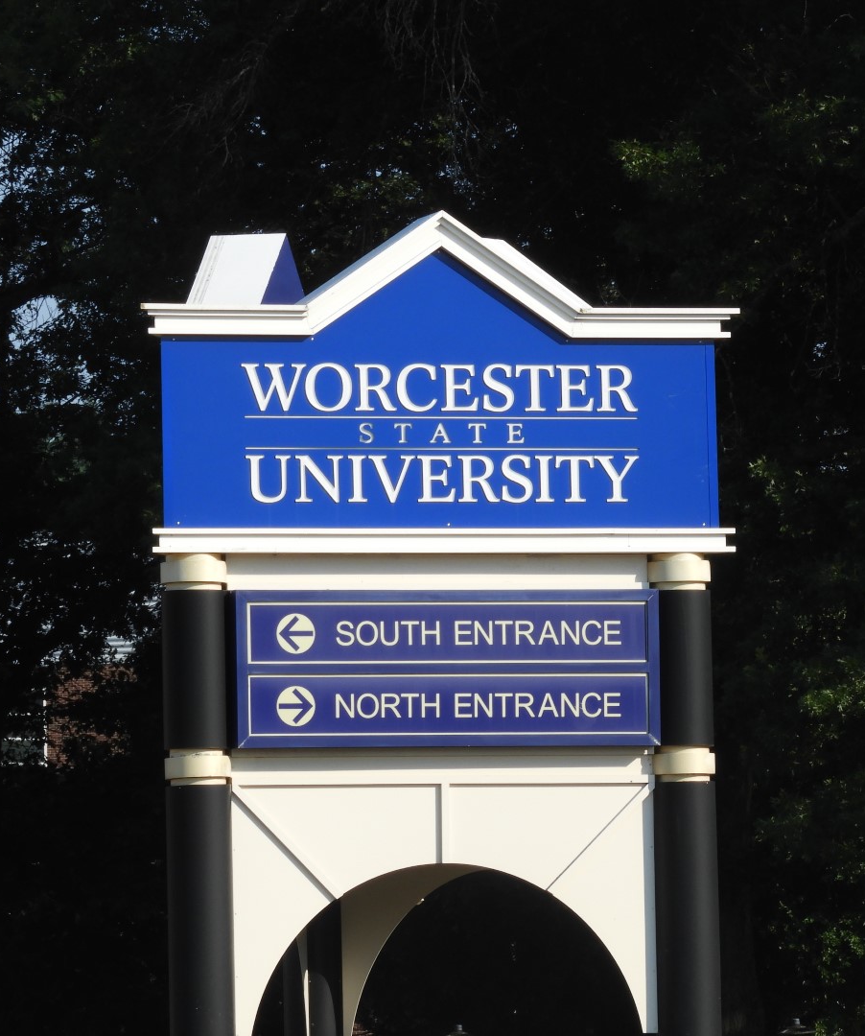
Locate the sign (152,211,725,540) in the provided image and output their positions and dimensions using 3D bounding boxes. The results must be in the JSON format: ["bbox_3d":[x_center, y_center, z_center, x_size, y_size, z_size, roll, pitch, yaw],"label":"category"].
[{"bbox_3d":[-0.001,-0.569,35.941,2.494,1.314,0.350,0,-4,-17],"label":"sign"}]

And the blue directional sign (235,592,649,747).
[{"bbox_3d":[0.053,0.614,35.694,1.785,0.636,0.120,0,-4,-16],"label":"blue directional sign"}]

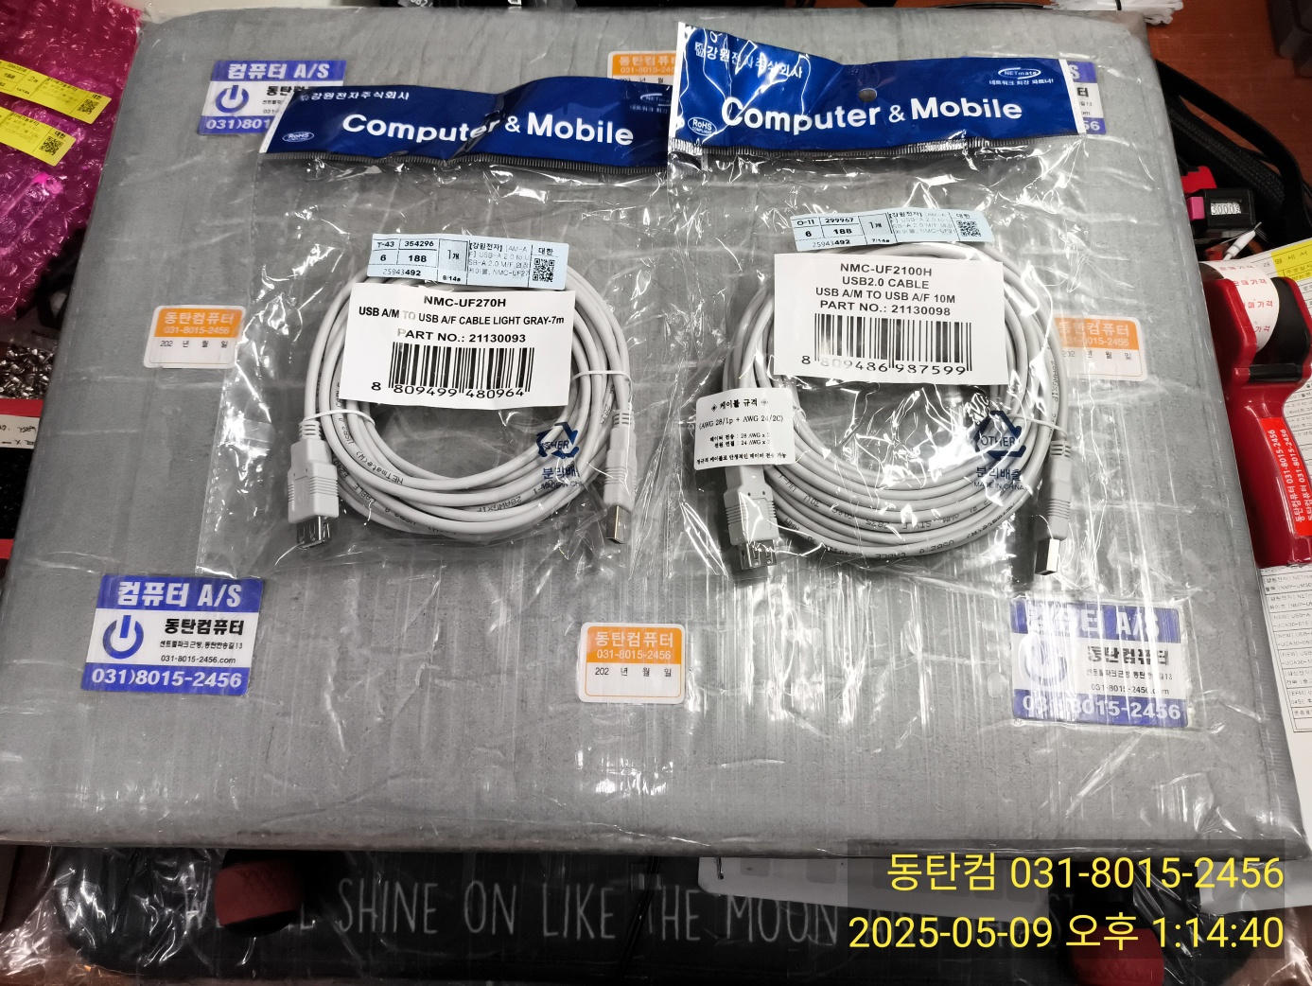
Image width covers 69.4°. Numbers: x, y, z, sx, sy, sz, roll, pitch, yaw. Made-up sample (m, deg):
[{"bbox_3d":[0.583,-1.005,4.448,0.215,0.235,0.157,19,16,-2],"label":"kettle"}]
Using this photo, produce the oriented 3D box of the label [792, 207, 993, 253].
[{"bbox_3d":[0.102,-0.114,0.410,0.085,0.006,0.021,-2,59,0],"label":"label"}]

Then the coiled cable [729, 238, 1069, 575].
[{"bbox_3d":[0.097,-0.039,0.392,0.140,0.019,0.147,0,71,1],"label":"coiled cable"}]

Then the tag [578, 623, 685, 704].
[{"bbox_3d":[-0.009,0.066,0.367,0.041,0.002,0.031,1,71,1],"label":"tag"}]

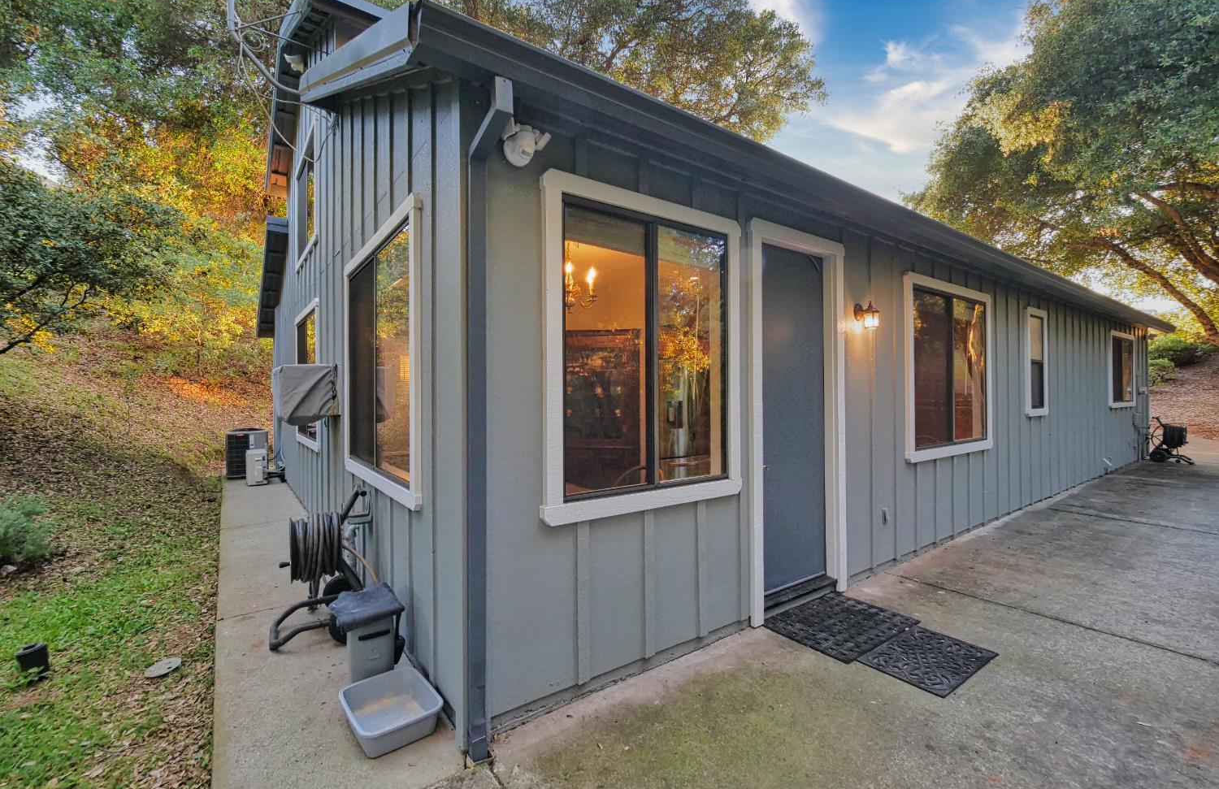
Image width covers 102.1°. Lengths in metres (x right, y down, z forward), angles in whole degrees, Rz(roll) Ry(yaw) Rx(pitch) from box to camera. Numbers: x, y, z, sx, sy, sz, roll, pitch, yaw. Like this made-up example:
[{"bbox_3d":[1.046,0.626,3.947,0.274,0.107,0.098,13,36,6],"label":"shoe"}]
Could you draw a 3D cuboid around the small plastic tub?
[{"bbox_3d":[-0.932,1.333,2.091,0.325,0.105,0.430,0,0,-40],"label":"small plastic tub"}]

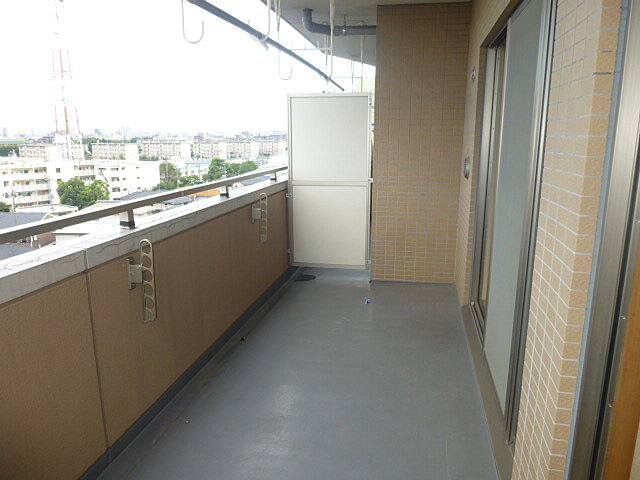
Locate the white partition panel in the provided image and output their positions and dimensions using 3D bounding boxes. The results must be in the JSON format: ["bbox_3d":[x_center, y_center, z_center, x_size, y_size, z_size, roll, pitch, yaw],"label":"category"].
[{"bbox_3d":[0.091,-0.568,4.689,0.817,1.747,0.045,2,13,12],"label":"white partition panel"}]

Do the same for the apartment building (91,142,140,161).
[{"bbox_3d":[-137.779,-57.673,310.992,34.000,14.000,10.500,5,14,22],"label":"apartment building"}]

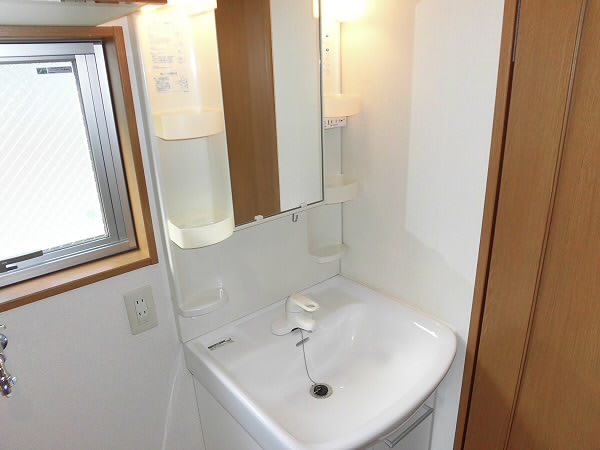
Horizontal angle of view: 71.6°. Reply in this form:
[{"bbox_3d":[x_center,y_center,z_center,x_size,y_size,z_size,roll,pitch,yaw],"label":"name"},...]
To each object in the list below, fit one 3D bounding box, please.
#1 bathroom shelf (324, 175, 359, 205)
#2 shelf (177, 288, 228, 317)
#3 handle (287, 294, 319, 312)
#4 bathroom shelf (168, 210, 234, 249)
[{"bbox_3d":[0.115,-0.108,1.295,0.141,0.050,0.111,-18,25,-38],"label":"bathroom shelf"},{"bbox_3d":[-0.254,0.210,1.120,0.140,0.022,0.072,-18,25,-38],"label":"shelf"},{"bbox_3d":[0.009,0.230,1.181,0.042,0.048,0.104,-18,25,-38],"label":"handle"},{"bbox_3d":[-0.235,0.007,1.012,0.138,0.052,0.111,-18,25,-38],"label":"bathroom shelf"}]

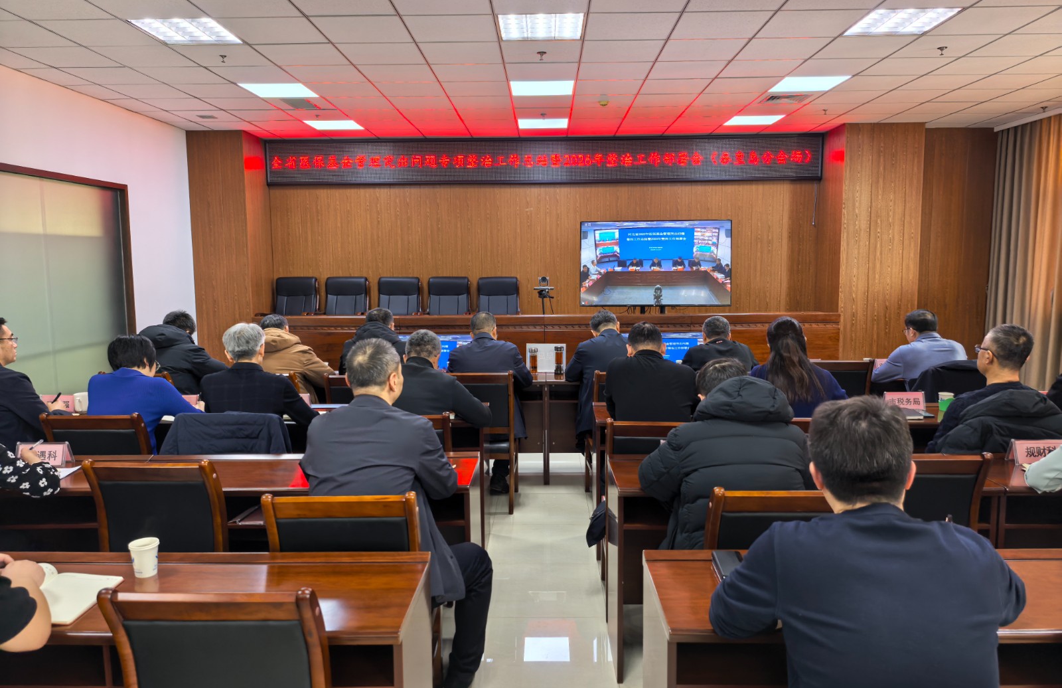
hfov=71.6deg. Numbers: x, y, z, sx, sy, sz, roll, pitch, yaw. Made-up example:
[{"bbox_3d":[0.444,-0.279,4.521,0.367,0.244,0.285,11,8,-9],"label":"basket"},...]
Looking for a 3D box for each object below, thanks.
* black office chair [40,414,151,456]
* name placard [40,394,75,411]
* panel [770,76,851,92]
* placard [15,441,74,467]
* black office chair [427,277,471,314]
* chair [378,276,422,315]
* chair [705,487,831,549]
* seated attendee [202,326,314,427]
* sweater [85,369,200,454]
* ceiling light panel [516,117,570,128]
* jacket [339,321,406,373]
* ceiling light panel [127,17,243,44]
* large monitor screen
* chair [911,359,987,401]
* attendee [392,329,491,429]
[{"bbox_3d":[-2.032,0.765,3.740,0.470,0.930,0.550,0,7,1],"label":"black office chair"},{"bbox_3d":[-2.739,0.339,4.263,0.195,0.092,0.085,0,7,1],"label":"name placard"},{"bbox_3d":[2.505,-2.369,6.679,0.595,0.050,0.595,0,7,1],"label":"panel"},{"bbox_3d":[-2.070,0.464,3.120,0.207,0.092,0.092,0,6,1],"label":"placard"},{"bbox_3d":[-1.004,-0.236,8.904,0.600,1.120,0.660,0,7,1],"label":"black office chair"},{"bbox_3d":[-1.643,-0.255,9.063,0.610,1.120,0.660,0,6,1],"label":"chair"},{"bbox_3d":[0.780,0.882,2.558,0.470,0.930,0.550,0,7,1],"label":"chair"},{"bbox_3d":[-1.358,0.531,3.794,0.570,1.300,0.700,0,7,4],"label":"seated attendee"},{"bbox_3d":[-1.949,0.390,3.788,0.530,0.570,0.460,0,6,7],"label":"sweater"},{"bbox_3d":[0.143,-2.529,8.470,0.590,0.040,0.590,0,6,1],"label":"ceiling light panel"},{"bbox_3d":[-1.000,0.189,4.973,0.580,0.660,0.500,0,6,1],"label":"jacket"},{"bbox_3d":[-2.416,-2.209,5.185,0.600,0.050,0.580,0,6,1],"label":"ceiling light panel"},{"bbox_3d":[1.568,-1.008,9.245,1.900,1.080,0.080,0,6,1],"label":"large monitor screen"},{"bbox_3d":[2.819,0.564,5.142,0.490,0.950,0.560,0,7,1],"label":"chair"},{"bbox_3d":[-0.511,0.557,3.817,0.630,1.280,0.840,0,6,1],"label":"attendee"}]

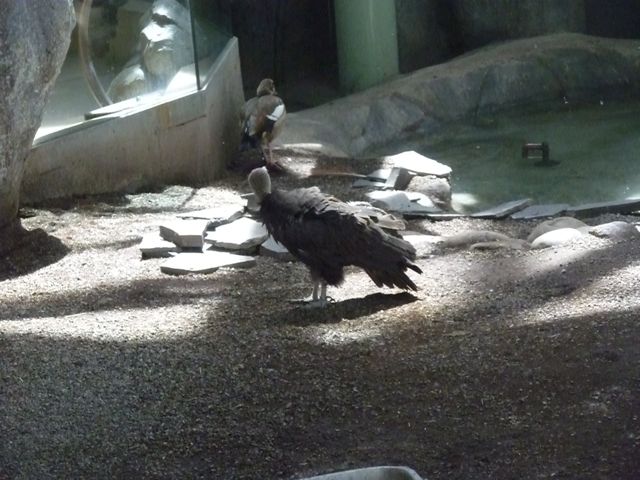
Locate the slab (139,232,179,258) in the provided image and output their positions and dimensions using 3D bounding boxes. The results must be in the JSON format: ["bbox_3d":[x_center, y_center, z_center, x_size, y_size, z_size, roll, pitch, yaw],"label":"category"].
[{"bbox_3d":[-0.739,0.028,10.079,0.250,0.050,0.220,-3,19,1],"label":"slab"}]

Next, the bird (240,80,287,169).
[{"bbox_3d":[-0.319,-0.656,11.271,0.200,0.490,0.360,7,22,27],"label":"bird"}]

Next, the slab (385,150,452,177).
[{"bbox_3d":[0.481,-0.353,10.538,0.260,0.040,0.360,-12,21,-23],"label":"slab"}]

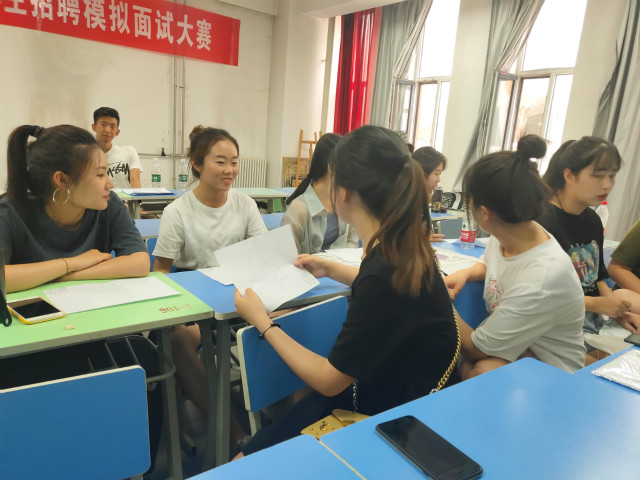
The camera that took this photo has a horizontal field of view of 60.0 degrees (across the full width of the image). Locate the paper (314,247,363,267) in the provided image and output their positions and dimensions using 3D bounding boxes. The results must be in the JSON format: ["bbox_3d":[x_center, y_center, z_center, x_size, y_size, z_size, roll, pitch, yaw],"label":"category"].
[{"bbox_3d":[0.111,0.062,2.088,0.280,0.003,0.210,-6,16,-39],"label":"paper"}]

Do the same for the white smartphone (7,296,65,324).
[{"bbox_3d":[-0.676,0.167,1.317,0.080,0.010,0.157,-8,17,-44],"label":"white smartphone"}]

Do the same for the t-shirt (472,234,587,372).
[{"bbox_3d":[0.568,0.267,1.553,0.300,0.550,0.400,6,13,8],"label":"t-shirt"}]

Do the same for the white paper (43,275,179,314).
[{"bbox_3d":[-0.548,0.143,1.487,0.297,0.003,0.210,-6,16,-39],"label":"white paper"}]

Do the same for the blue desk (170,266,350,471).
[{"bbox_3d":[-0.165,0.487,1.812,0.620,0.750,0.410,-6,16,-39],"label":"blue desk"}]

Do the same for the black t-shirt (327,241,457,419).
[{"bbox_3d":[0.159,0.263,1.285,0.270,0.560,0.380,12,14,30],"label":"black t-shirt"}]

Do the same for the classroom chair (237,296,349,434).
[{"bbox_3d":[0.080,0.593,1.345,0.440,0.780,0.400,15,16,40],"label":"classroom chair"}]

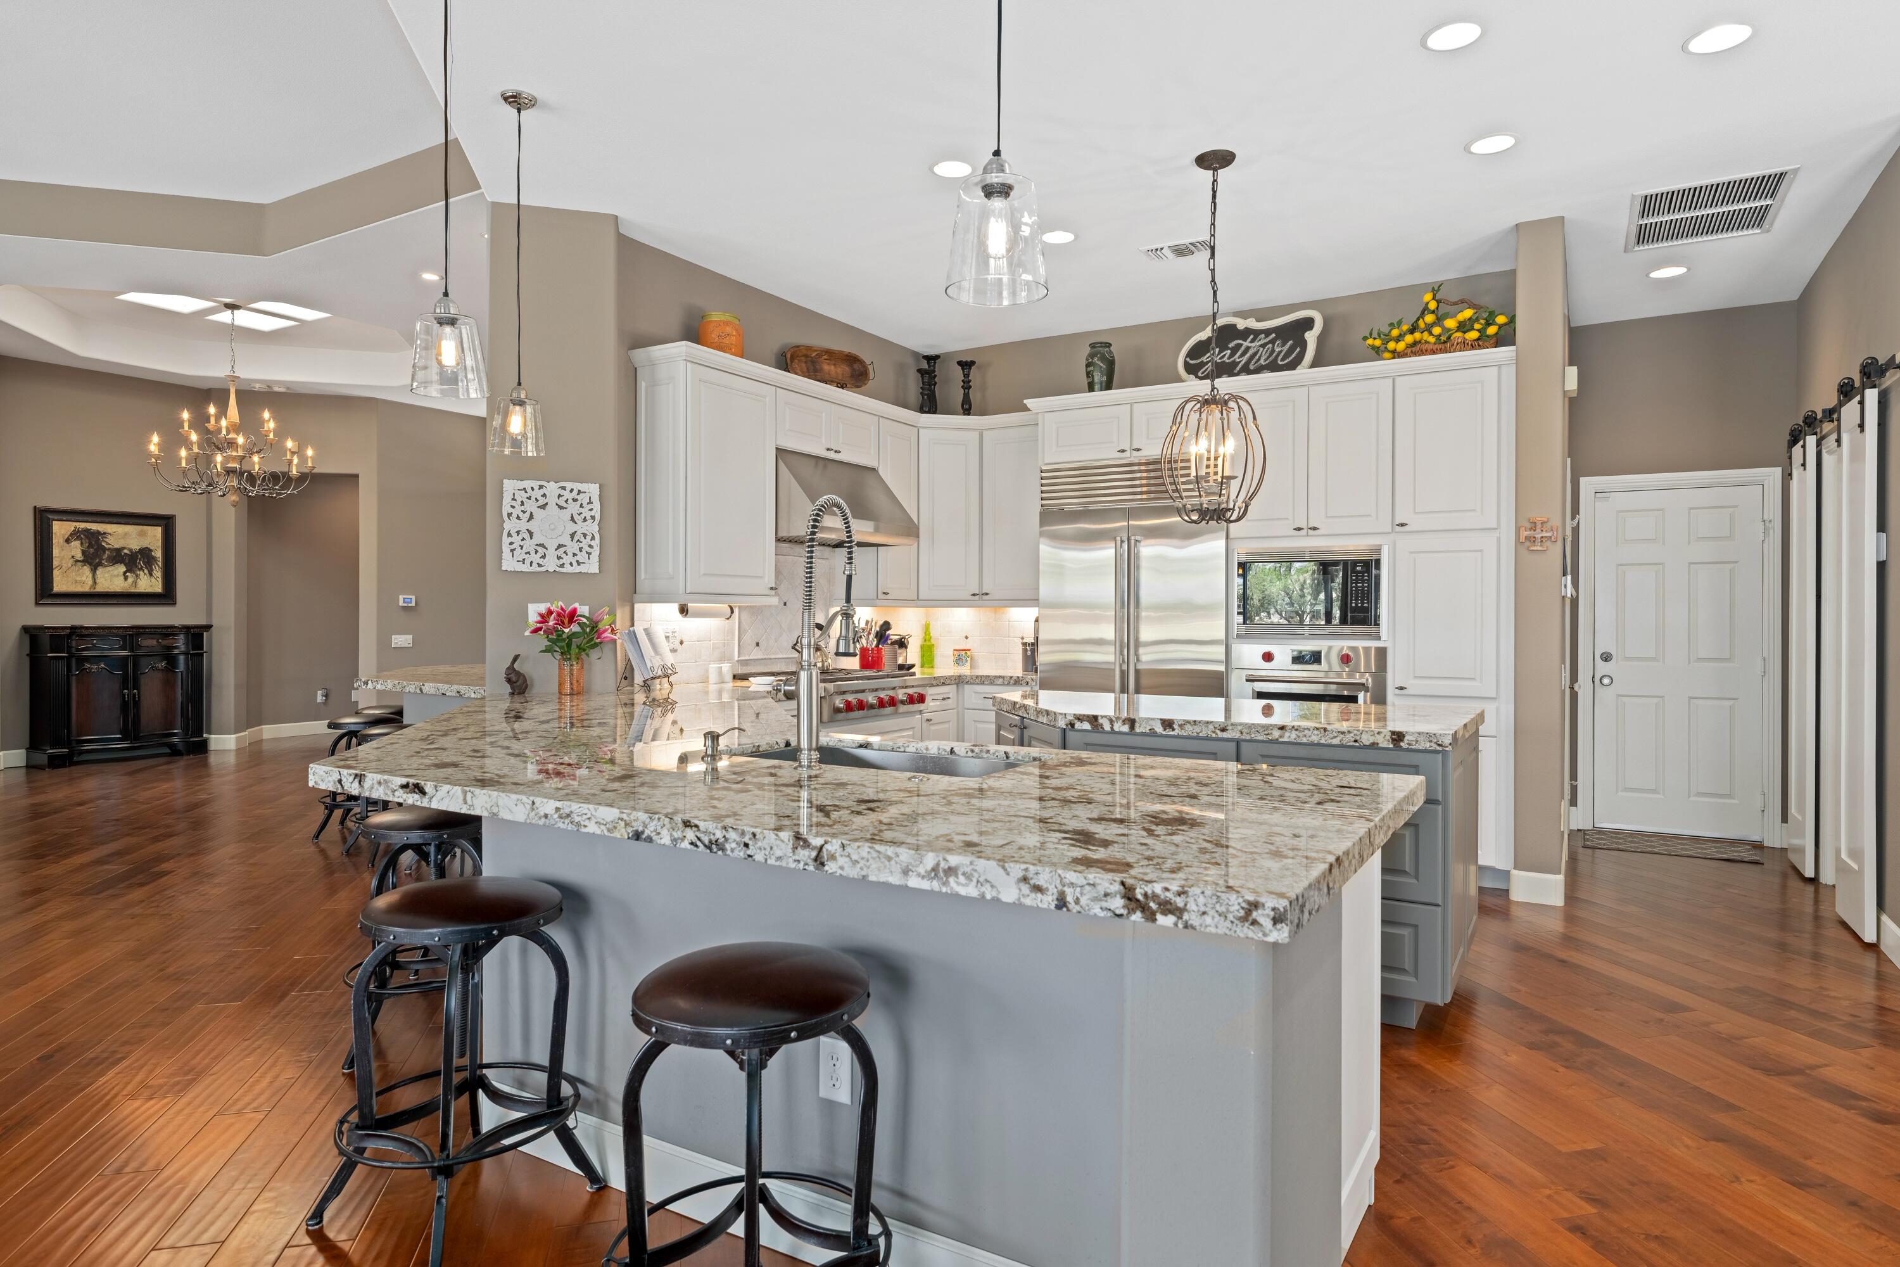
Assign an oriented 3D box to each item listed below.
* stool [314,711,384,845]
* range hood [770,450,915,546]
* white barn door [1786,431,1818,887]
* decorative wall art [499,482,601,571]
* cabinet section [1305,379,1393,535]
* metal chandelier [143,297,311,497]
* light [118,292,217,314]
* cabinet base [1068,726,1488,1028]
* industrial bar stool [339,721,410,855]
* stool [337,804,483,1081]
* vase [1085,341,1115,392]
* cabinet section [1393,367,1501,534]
[{"bbox_3d":[-3.371,0.823,6.106,0.500,0.660,0.500,0,0,-12],"label":"stool"},{"bbox_3d":[-0.687,-0.740,5.787,0.630,0.440,0.930,1,1,31],"label":"range hood"},{"bbox_3d":[4.242,0.130,5.273,0.040,2.100,0.470,1,1,31],"label":"white barn door"},{"bbox_3d":[-1.761,-0.472,4.660,0.410,0.405,0.025,0,1,-14],"label":"decorative wall art"},{"bbox_3d":[2.121,-0.863,5.445,0.396,0.743,0.560,1,1,30],"label":"cabinet section"},{"bbox_3d":[-5.501,-1.743,8.082,1.080,1.500,1.080,1,1,31],"label":"metal chandelier"},{"bbox_3d":[-6.133,-2.608,8.272,0.490,0.030,0.490,0,1,31],"label":"light"},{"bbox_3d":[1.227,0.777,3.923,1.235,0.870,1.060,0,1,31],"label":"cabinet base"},{"bbox_3d":[-2.840,0.826,5.460,0.460,0.670,0.460,0,1,-14],"label":"industrial bar stool"},{"bbox_3d":[-1.548,0.884,3.179,0.480,0.660,0.480,0,1,-14],"label":"stool"},{"bbox_3d":[0.872,-1.539,6.159,0.185,0.340,0.185,0,1,0],"label":"vase"},{"bbox_3d":[2.492,-0.861,5.226,0.447,0.740,0.560,1,1,30],"label":"cabinet section"}]

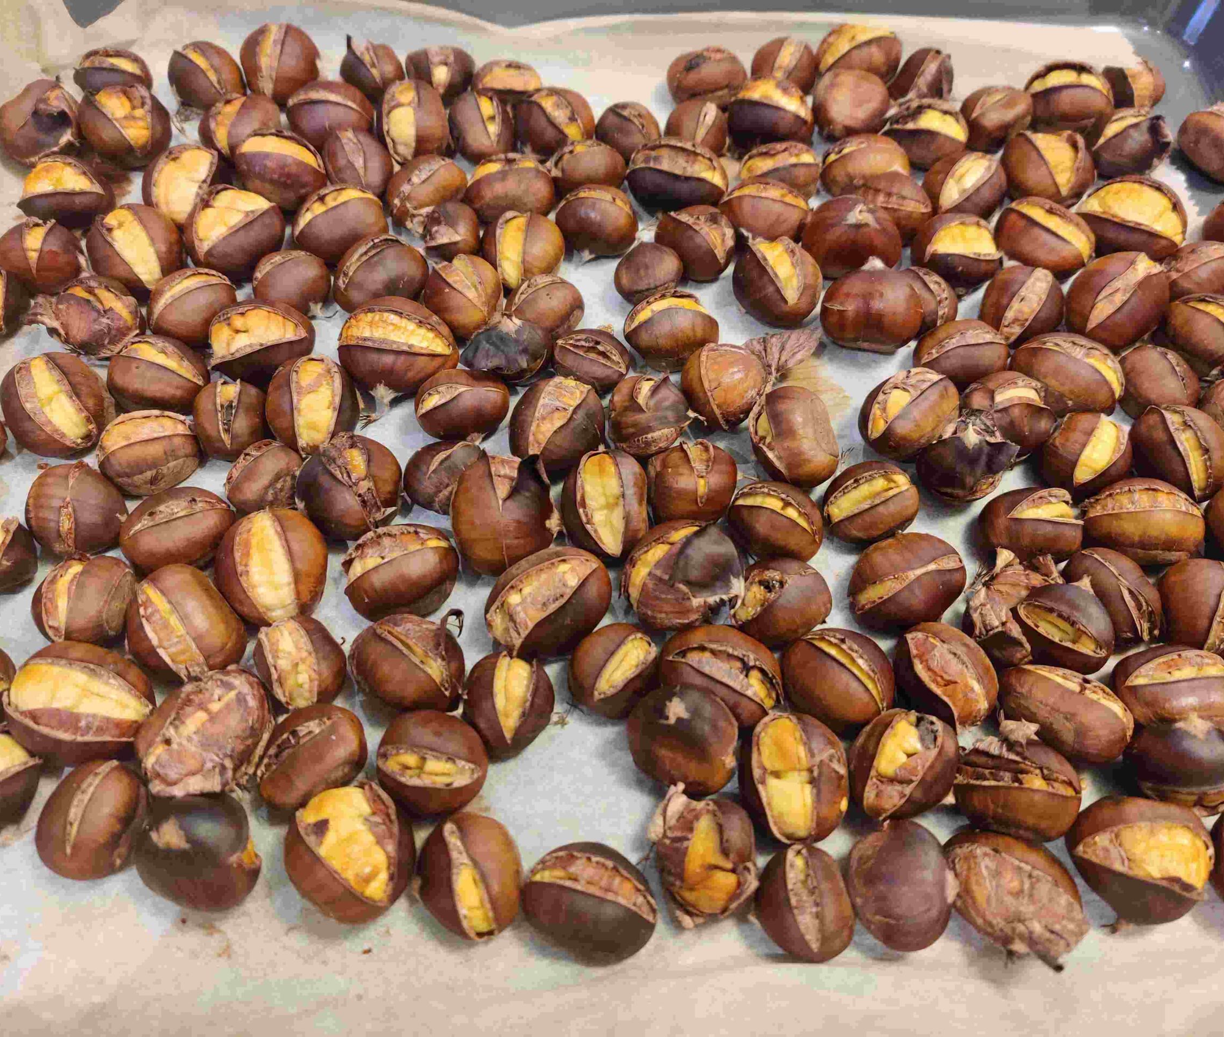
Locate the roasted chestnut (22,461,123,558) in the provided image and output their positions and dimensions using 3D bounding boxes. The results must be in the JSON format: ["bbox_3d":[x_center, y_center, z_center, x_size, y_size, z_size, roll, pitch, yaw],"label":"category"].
[{"bbox_3d":[-0.153,-0.002,0.308,0.025,0.024,0.028,0,60,1],"label":"roasted chestnut"}]

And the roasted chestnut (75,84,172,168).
[{"bbox_3d":[-0.178,-0.143,0.394,0.033,0.028,0.029,17,59,11],"label":"roasted chestnut"}]

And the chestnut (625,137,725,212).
[{"bbox_3d":[0.022,-0.118,0.370,0.035,0.022,0.027,16,59,10],"label":"chestnut"}]

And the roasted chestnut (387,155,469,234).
[{"bbox_3d":[-0.062,-0.109,0.364,0.026,0.023,0.029,37,65,21],"label":"roasted chestnut"}]

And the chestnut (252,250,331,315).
[{"bbox_3d":[-0.106,-0.078,0.357,0.025,0.021,0.022,-8,58,-5],"label":"chestnut"}]

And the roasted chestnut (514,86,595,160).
[{"bbox_3d":[-0.020,-0.140,0.382,0.030,0.023,0.026,30,63,17],"label":"roasted chestnut"}]

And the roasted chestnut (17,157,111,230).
[{"bbox_3d":[-0.191,-0.114,0.377,0.031,0.024,0.026,3,60,1],"label":"roasted chestnut"}]

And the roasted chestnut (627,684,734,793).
[{"bbox_3d":[0.018,0.057,0.278,0.029,0.023,0.027,41,68,21],"label":"roasted chestnut"}]

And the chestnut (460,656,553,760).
[{"bbox_3d":[-0.026,0.046,0.269,0.023,0.020,0.027,-1,58,0],"label":"chestnut"}]

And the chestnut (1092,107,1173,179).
[{"bbox_3d":[0.187,-0.135,0.388,0.028,0.022,0.025,-30,62,-18],"label":"chestnut"}]

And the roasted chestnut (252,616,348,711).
[{"bbox_3d":[-0.084,0.039,0.290,0.025,0.021,0.026,-22,62,-12],"label":"roasted chestnut"}]

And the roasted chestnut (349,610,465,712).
[{"bbox_3d":[-0.052,0.037,0.276,0.029,0.023,0.026,30,62,18],"label":"roasted chestnut"}]

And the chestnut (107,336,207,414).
[{"bbox_3d":[-0.142,-0.045,0.338,0.031,0.022,0.025,17,62,10],"label":"chestnut"}]

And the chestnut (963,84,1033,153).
[{"bbox_3d":[0.143,-0.148,0.401,0.027,0.023,0.024,-26,61,-16],"label":"chestnut"}]

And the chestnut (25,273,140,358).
[{"bbox_3d":[-0.164,-0.063,0.335,0.034,0.024,0.028,9,58,6],"label":"chestnut"}]

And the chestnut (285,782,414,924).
[{"bbox_3d":[-0.060,0.076,0.246,0.027,0.025,0.033,-34,64,-19],"label":"chestnut"}]

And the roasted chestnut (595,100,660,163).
[{"bbox_3d":[0.006,-0.140,0.391,0.024,0.020,0.023,35,64,20],"label":"roasted chestnut"}]

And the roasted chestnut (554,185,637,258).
[{"bbox_3d":[-0.006,-0.103,0.371,0.028,0.022,0.025,10,61,6],"label":"roasted chestnut"}]

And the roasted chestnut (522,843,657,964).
[{"bbox_3d":[-0.005,0.086,0.241,0.032,0.022,0.023,24,61,14],"label":"roasted chestnut"}]

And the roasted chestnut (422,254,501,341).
[{"bbox_3d":[-0.047,-0.069,0.339,0.024,0.024,0.028,-37,65,-21],"label":"roasted chestnut"}]

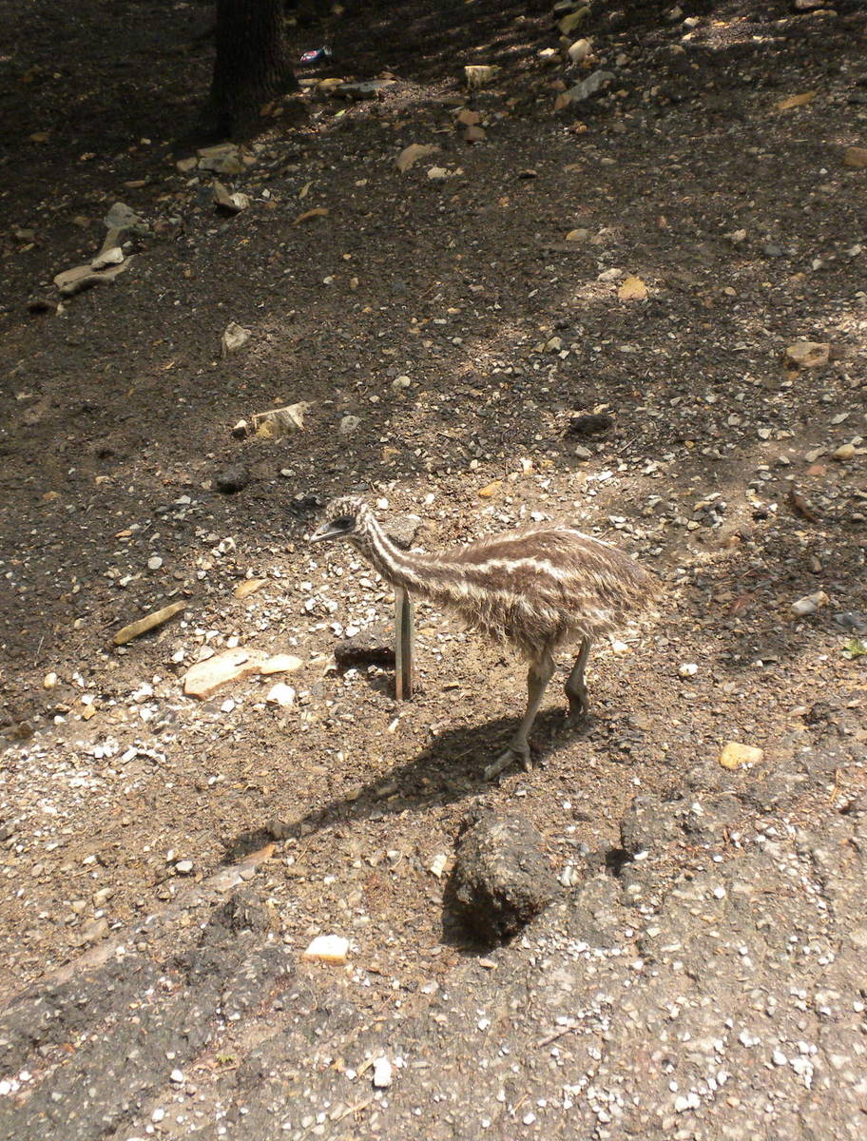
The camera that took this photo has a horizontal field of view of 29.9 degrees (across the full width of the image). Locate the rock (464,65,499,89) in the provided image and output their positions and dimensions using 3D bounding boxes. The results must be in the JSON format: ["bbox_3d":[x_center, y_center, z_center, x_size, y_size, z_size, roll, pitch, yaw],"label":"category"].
[{"bbox_3d":[0.170,-1.743,5.745,0.120,0.070,0.085,0,31,0],"label":"rock"}]

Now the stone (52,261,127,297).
[{"bbox_3d":[-0.855,-0.728,4.054,0.068,0.042,0.211,23,37,33],"label":"stone"}]

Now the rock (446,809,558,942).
[{"bbox_3d":[0.088,0.402,2.147,0.140,0.100,0.150,0,31,0],"label":"rock"}]

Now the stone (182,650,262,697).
[{"bbox_3d":[-0.340,0.164,2.615,0.135,0.025,0.068,-22,37,-32],"label":"stone"}]

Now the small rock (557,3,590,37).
[{"bbox_3d":[0.531,-2.096,6.187,0.091,0.109,0.131,-16,34,-26],"label":"small rock"}]

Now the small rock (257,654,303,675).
[{"bbox_3d":[-0.249,0.153,2.640,0.066,0.018,0.036,-8,32,-13],"label":"small rock"}]

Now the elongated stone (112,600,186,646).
[{"bbox_3d":[-0.477,0.089,2.731,0.138,0.017,0.023,-27,40,-36],"label":"elongated stone"}]

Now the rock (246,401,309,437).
[{"bbox_3d":[-0.323,-0.313,3.373,0.118,0.062,0.062,-8,31,-13],"label":"rock"}]

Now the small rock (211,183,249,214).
[{"bbox_3d":[-0.576,-1.053,4.602,0.100,0.065,0.085,0,31,0],"label":"small rock"}]

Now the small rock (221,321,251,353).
[{"bbox_3d":[-0.452,-0.533,3.723,0.065,0.066,0.059,0,30,0],"label":"small rock"}]

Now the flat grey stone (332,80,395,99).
[{"bbox_3d":[-0.241,-1.666,5.642,0.210,0.045,0.100,-5,31,-9],"label":"flat grey stone"}]

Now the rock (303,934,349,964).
[{"bbox_3d":[-0.139,0.492,2.116,0.060,0.024,0.041,0,30,0],"label":"rock"}]

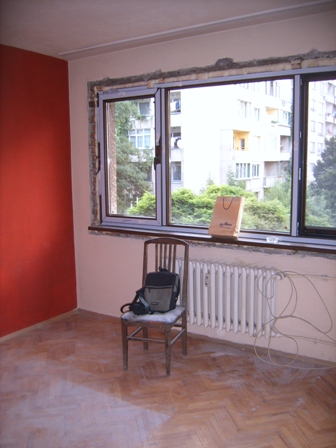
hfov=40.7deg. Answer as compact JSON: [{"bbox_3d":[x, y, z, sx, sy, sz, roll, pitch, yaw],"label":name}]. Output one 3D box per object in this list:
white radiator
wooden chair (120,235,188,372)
[{"bbox_3d":[0.422,0.618,3.914,1.041,0.573,0.146,4,9,31],"label":"white radiator"},{"bbox_3d":[-0.086,0.624,3.598,0.403,0.969,0.506,2,8,20],"label":"wooden chair"}]

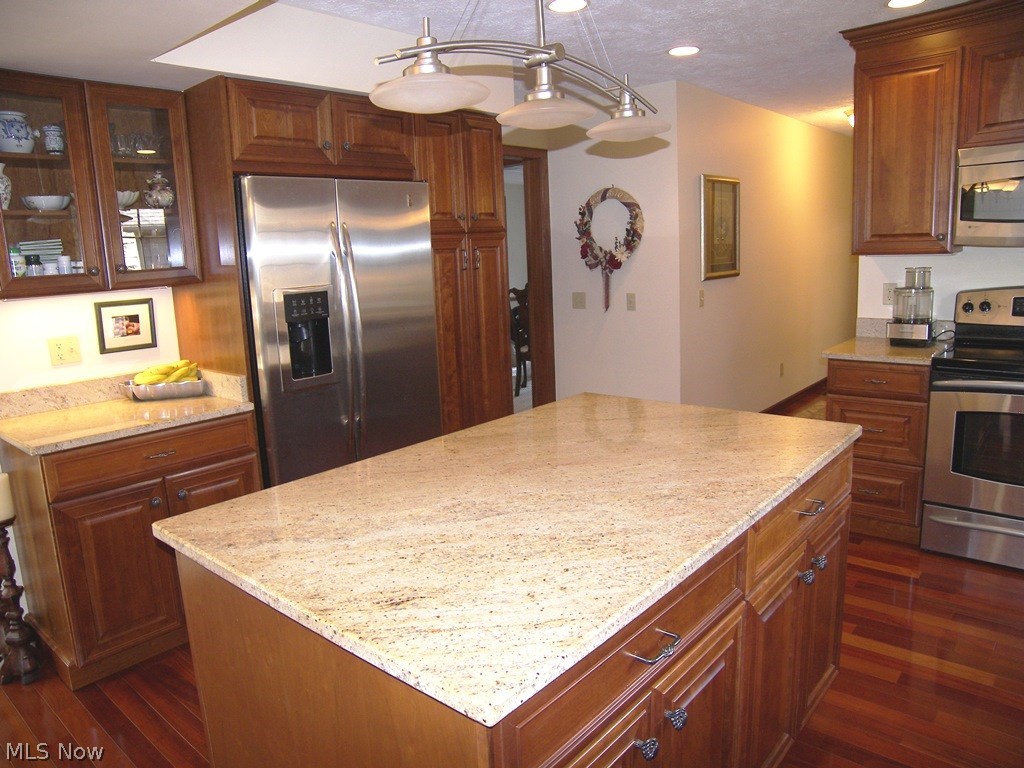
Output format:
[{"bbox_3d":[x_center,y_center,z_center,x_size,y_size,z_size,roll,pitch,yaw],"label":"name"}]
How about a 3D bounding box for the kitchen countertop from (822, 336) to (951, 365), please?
[{"bbox_3d":[1.917,-0.170,3.576,0.477,0.034,0.629,8,15,40],"label":"kitchen countertop"}]

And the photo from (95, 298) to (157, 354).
[{"bbox_3d":[-1.617,-0.244,2.982,0.020,0.209,0.228,8,15,40],"label":"photo"}]

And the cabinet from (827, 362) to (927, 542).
[{"bbox_3d":[1.944,0.271,3.667,0.452,0.873,0.601,8,15,40],"label":"cabinet"}]

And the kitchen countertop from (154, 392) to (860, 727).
[{"bbox_3d":[0.136,0.237,1.882,1.026,0.034,1.693,8,15,40],"label":"kitchen countertop"}]

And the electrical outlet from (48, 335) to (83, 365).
[{"bbox_3d":[-1.774,-0.131,2.825,0.008,0.111,0.107,8,15,40],"label":"electrical outlet"}]

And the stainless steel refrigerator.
[{"bbox_3d":[-0.882,-0.017,3.326,0.683,1.766,0.936,8,15,40],"label":"stainless steel refrigerator"}]

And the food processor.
[{"bbox_3d":[2.032,-0.398,3.622,0.198,0.386,0.247,4,13,29],"label":"food processor"}]

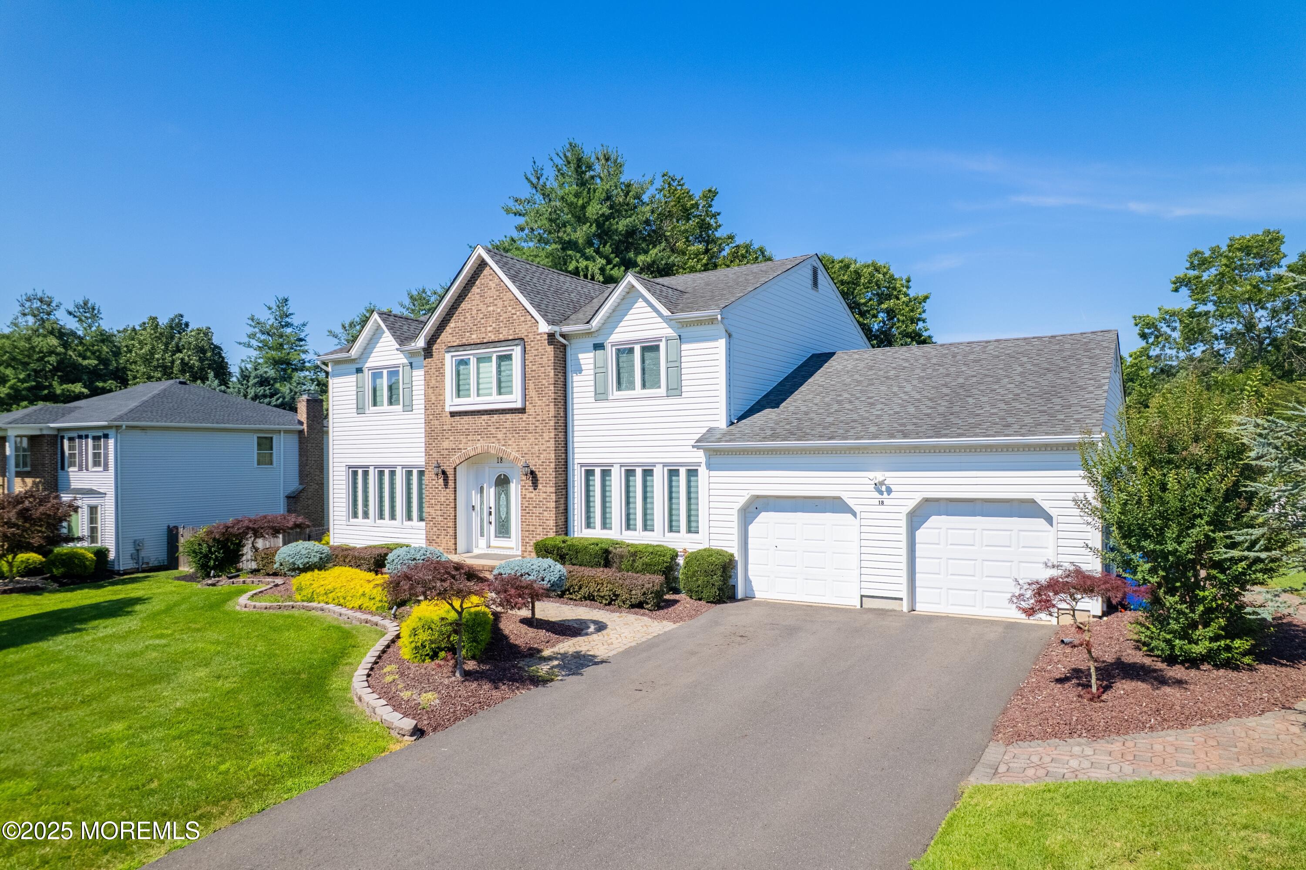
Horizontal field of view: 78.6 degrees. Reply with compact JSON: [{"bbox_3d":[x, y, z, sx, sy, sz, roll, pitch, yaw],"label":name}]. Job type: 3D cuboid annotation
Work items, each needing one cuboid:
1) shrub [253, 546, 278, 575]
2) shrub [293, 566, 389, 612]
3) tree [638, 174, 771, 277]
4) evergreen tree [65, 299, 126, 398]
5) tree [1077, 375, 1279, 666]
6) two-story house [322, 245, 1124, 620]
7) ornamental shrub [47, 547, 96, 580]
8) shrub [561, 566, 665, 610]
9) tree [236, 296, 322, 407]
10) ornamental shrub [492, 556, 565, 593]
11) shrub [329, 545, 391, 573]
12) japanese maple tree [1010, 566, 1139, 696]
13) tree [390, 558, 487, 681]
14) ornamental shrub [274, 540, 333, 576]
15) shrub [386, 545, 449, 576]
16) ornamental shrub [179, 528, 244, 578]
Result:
[{"bbox_3d":[-10.305,3.382,21.400,1.100,0.770,0.850,-2,-1,31],"label":"shrub"},{"bbox_3d":[-6.546,3.210,16.700,2.350,0.750,1.550,-2,-1,30],"label":"shrub"},{"bbox_3d":[2.295,-3.936,37.000,7.200,16.000,7.000,-1,-1,4],"label":"tree"},{"bbox_3d":[-44.033,-2.217,63.000,5.800,17.200,5.800,-2,-1,31],"label":"evergreen tree"},{"bbox_3d":[6.855,1.088,10.500,2.250,3.600,2.250,-2,-1,33],"label":"tree"},{"bbox_3d":[1.670,-0.715,23.101,20.200,8.360,12.200,-2,-1,31],"label":"two-story house"},{"bbox_3d":[-20.175,4.413,27.700,1.500,1.030,1.400,0,-2,-36],"label":"ornamental shrub"},{"bbox_3d":[-0.884,3.060,16.037,2.650,0.600,0.750,-2,-1,31],"label":"shrub"},{"bbox_3d":[-24.374,-1.580,52.000,6.400,14.700,6.200,0,-1,-25],"label":"tree"},{"bbox_3d":[-2.673,2.980,17.200,1.550,0.760,1.500,-1,-1,-9],"label":"ornamental shrub"},{"bbox_3d":[-7.675,3.200,20.800,1.600,0.680,1.100,-2,-1,30],"label":"shrub"},{"bbox_3d":[5.019,2.303,9.400,1.600,1.600,1.500,-2,-1,31],"label":"japanese maple tree"},{"bbox_3d":[-2.854,2.435,10.600,1.400,1.570,1.350,0,-1,-15],"label":"tree"},{"bbox_3d":[-9.150,3.210,20.900,1.500,0.870,1.450,-2,-1,31],"label":"ornamental shrub"},{"bbox_3d":[-5.600,3.030,18.900,1.500,0.850,1.450,-2,-1,31],"label":"shrub"},{"bbox_3d":[-13.663,3.565,24.700,1.800,1.530,1.700,0,-1,-29],"label":"ornamental shrub"}]

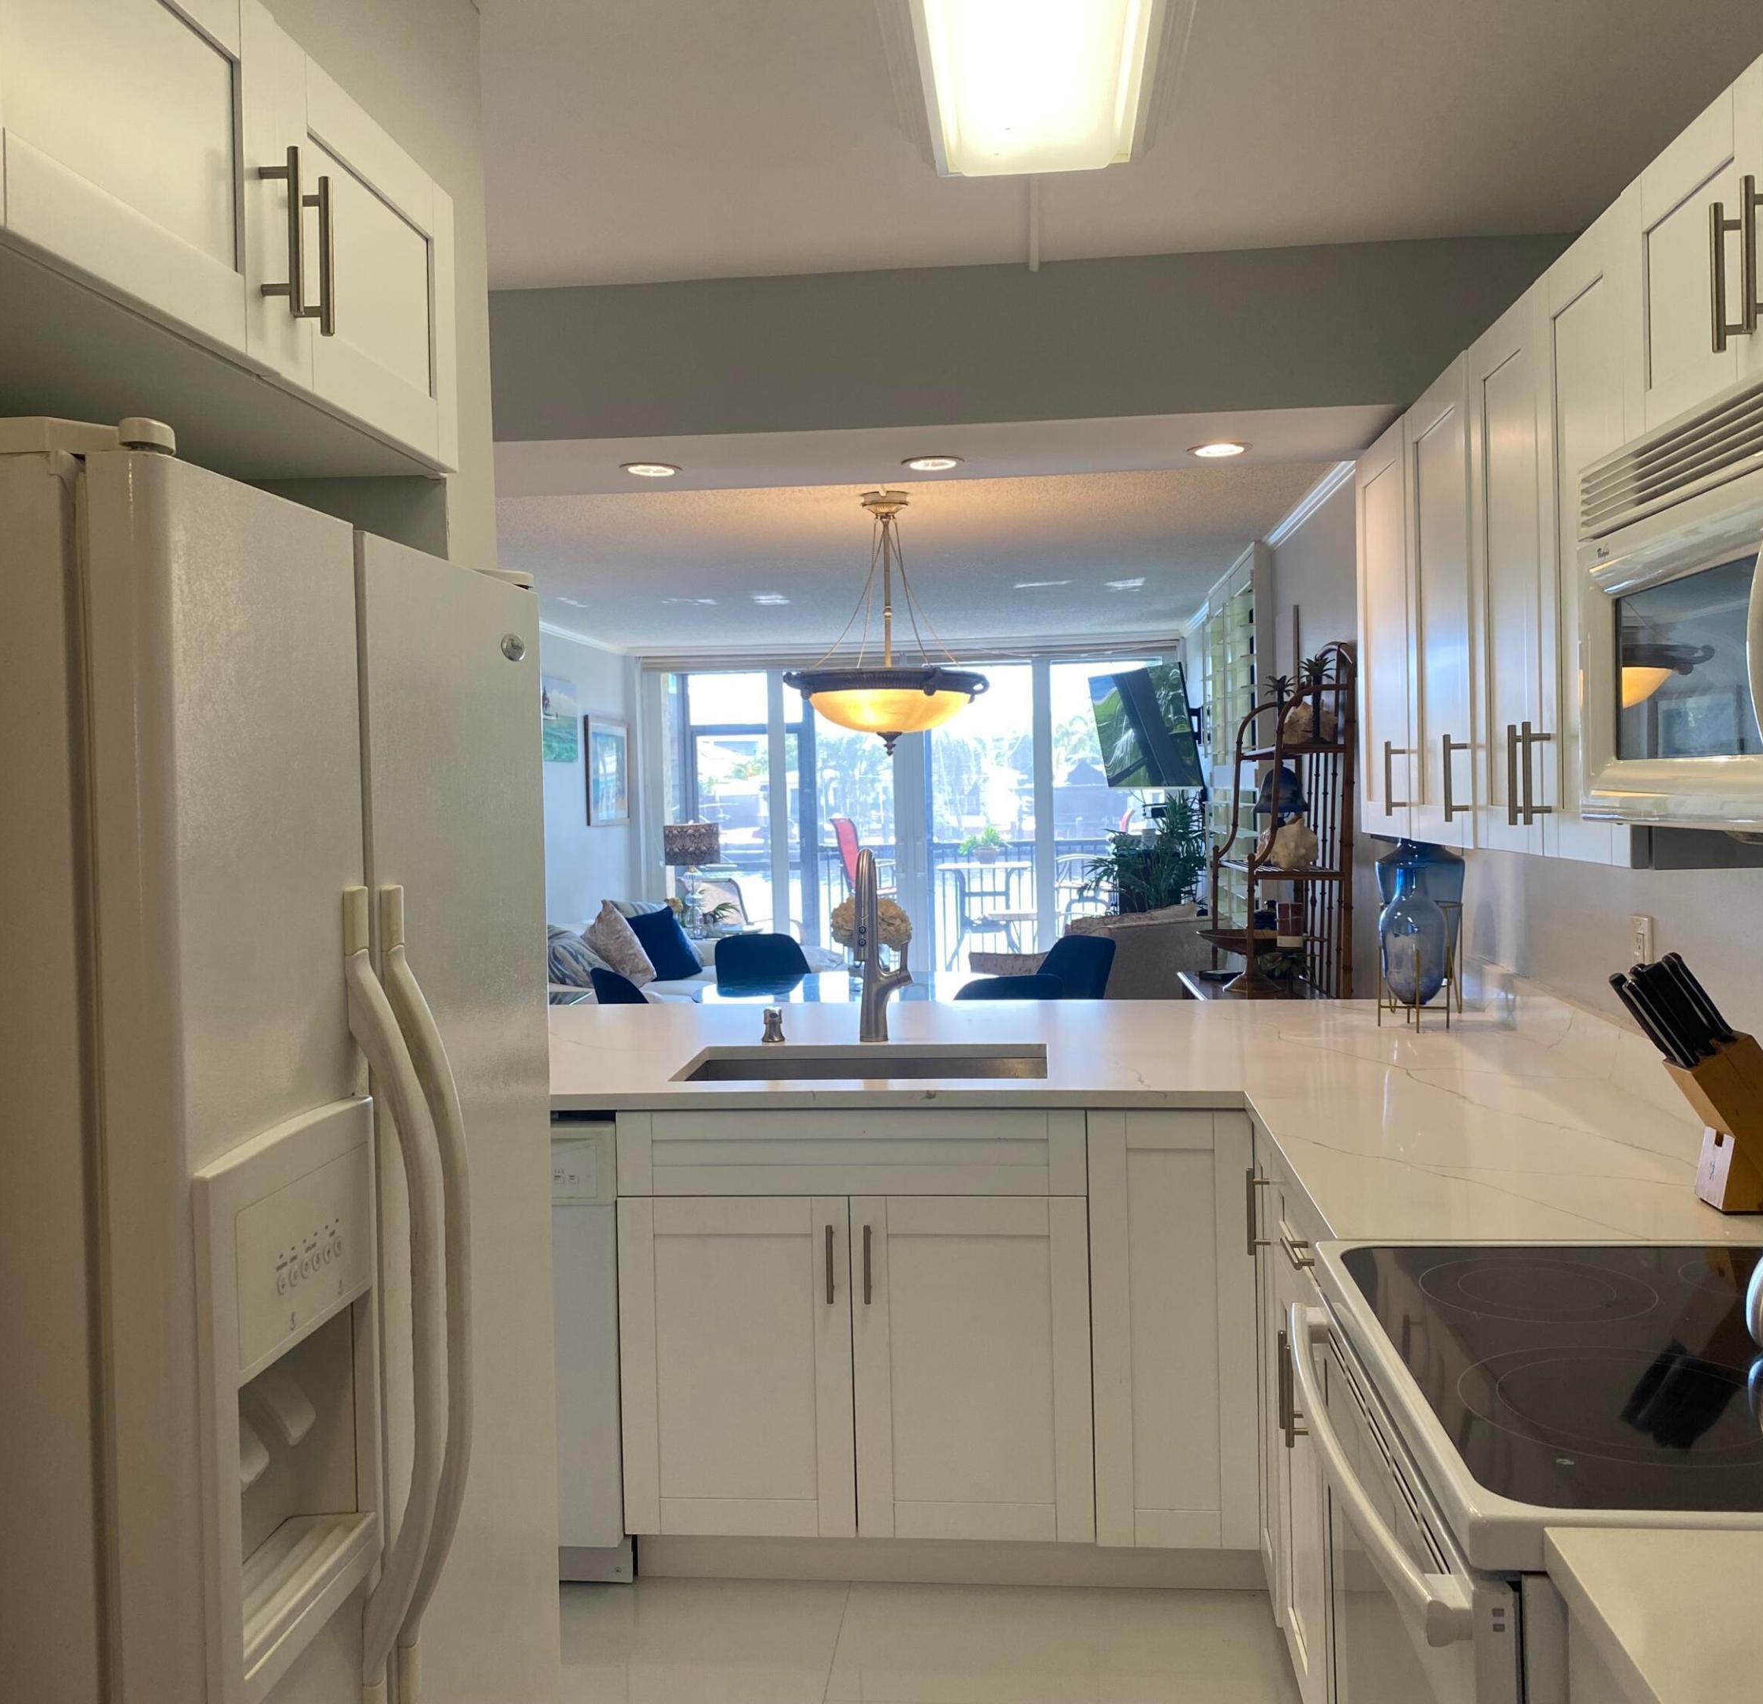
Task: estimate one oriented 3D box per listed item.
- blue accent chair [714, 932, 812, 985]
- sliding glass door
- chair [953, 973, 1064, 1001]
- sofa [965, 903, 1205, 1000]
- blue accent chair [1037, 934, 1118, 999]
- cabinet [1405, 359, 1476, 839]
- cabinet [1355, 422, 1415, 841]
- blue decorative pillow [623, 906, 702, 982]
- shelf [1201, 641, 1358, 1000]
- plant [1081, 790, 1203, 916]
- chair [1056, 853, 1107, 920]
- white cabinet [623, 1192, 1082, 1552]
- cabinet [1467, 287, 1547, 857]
[{"bbox_3d":[-0.360,0.760,6.543,0.500,0.870,0.580,-2,2,-25],"label":"blue accent chair"},{"bbox_3d":[0.195,-0.136,11.080,3.350,2.300,0.100,-1,2,5],"label":"sliding glass door"},{"bbox_3d":[0.297,0.794,5.249,0.500,0.870,0.580,-2,2,-28],"label":"chair"},{"bbox_3d":[1.097,0.690,8.066,0.850,0.870,1.050,-3,2,-33],"label":"sofa"},{"bbox_3d":[0.551,0.754,6.179,0.580,0.870,0.500,-2,2,-28],"label":"blue accent chair"},{"bbox_3d":[1.079,-0.394,2.802,0.325,0.753,0.441,-1,2,5],"label":"cabinet"},{"bbox_3d":[1.117,-0.410,3.241,0.325,0.753,0.440,-1,2,5],"label":"cabinet"},{"bbox_3d":[-1.145,0.483,9.099,0.150,0.420,0.430,-24,3,22],"label":"blue decorative pillow"},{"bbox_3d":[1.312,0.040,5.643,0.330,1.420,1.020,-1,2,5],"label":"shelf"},{"bbox_3d":[1.474,0.364,9.679,0.700,1.380,0.720,-1,2,5],"label":"plant"},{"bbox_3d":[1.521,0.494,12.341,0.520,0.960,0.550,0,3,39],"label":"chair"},{"bbox_3d":[-0.024,0.901,3.303,0.840,0.630,0.580,-1,2,5],"label":"white cabinet"},{"bbox_3d":[1.044,-0.380,2.411,0.325,0.753,0.345,-1,2,5],"label":"cabinet"}]

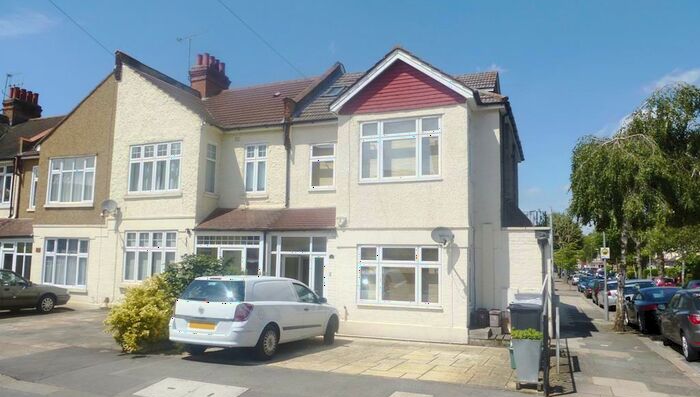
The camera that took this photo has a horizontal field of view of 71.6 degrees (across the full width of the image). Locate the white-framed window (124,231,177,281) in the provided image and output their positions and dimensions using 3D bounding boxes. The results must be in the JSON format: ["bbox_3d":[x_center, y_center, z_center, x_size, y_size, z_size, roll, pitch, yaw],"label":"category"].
[{"bbox_3d":[-6.311,1.830,15.355,2.110,1.549,0.150,-2,-9,23],"label":"white-framed window"}]

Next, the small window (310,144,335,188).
[{"bbox_3d":[-0.800,-0.927,14.533,0.864,1.433,0.120,-2,-9,23],"label":"small window"}]

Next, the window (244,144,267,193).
[{"bbox_3d":[-2.846,-0.900,14.702,0.740,1.493,0.110,-2,-6,21],"label":"window"}]

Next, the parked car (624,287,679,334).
[{"bbox_3d":[10.677,3.788,16.703,1.750,1.450,4.100,-2,-8,21],"label":"parked car"}]

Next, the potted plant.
[{"bbox_3d":[2.655,2.361,7.207,0.460,0.870,0.450,-2,-9,23],"label":"potted plant"}]

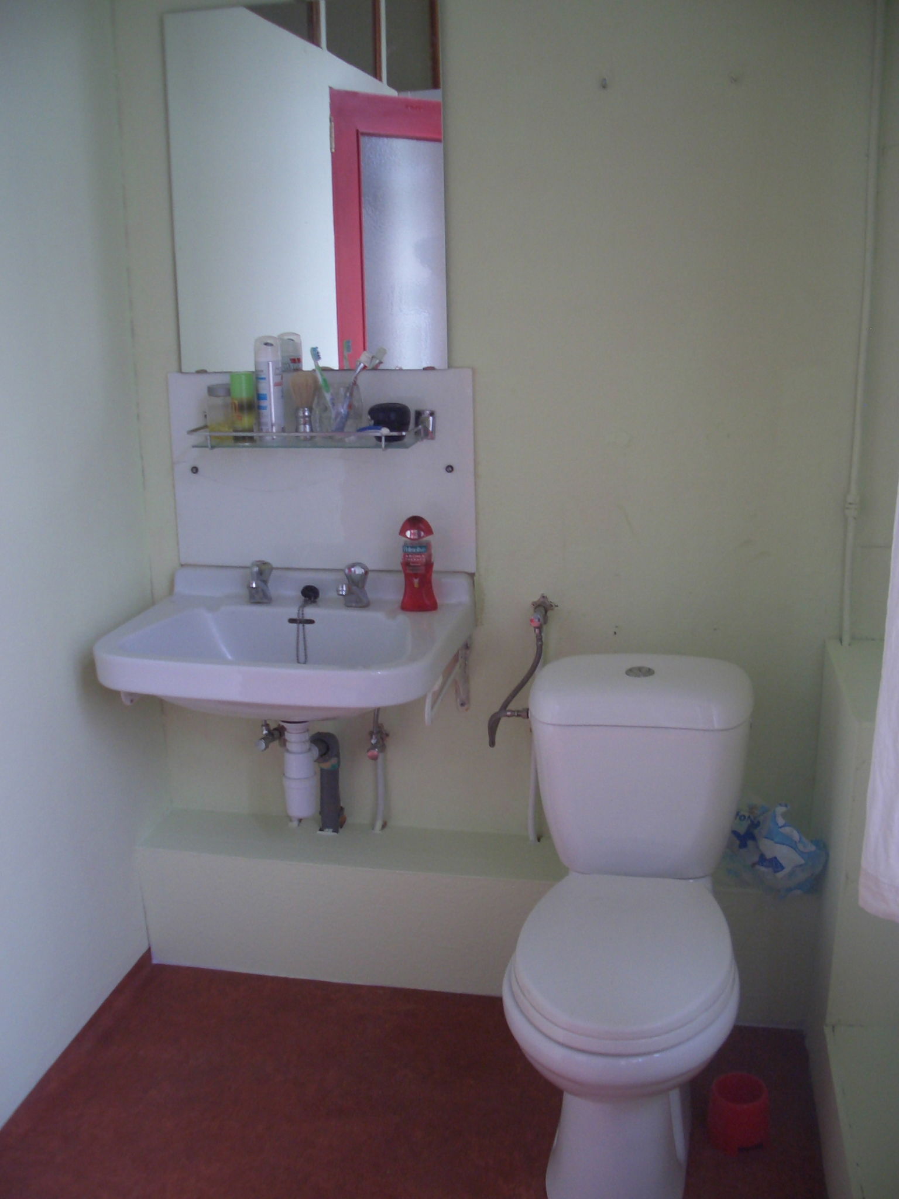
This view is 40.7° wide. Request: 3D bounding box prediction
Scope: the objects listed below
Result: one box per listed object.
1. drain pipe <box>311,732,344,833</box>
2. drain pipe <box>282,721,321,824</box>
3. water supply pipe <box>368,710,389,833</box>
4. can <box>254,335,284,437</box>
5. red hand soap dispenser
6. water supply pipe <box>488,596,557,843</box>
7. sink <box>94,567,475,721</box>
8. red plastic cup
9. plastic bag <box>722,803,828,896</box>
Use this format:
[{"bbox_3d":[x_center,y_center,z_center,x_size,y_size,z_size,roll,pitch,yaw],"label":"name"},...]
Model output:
[{"bbox_3d":[-0.273,0.402,2.652,0.072,0.228,0.095,2,13,11],"label":"drain pipe"},{"bbox_3d":[-0.307,0.347,2.500,0.076,0.217,0.085,2,13,11],"label":"drain pipe"},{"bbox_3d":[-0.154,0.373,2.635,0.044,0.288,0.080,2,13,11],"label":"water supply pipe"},{"bbox_3d":[-0.364,-0.427,2.449,0.053,0.202,0.053,-1,13,0],"label":"can"},{"bbox_3d":[-0.065,-0.072,2.455,0.079,0.195,0.050,2,13,11],"label":"red hand soap dispenser"},{"bbox_3d":[0.144,0.295,2.410,0.098,0.532,0.370,2,13,11],"label":"water supply pipe"},{"bbox_3d":[-0.301,0.117,2.390,0.655,0.260,0.500,2,13,11],"label":"sink"},{"bbox_3d":[0.496,0.873,2.073,0.105,0.083,0.105,2,13,11],"label":"red plastic cup"},{"bbox_3d":[0.651,0.480,2.435,0.207,0.148,0.180,2,13,11],"label":"plastic bag"}]

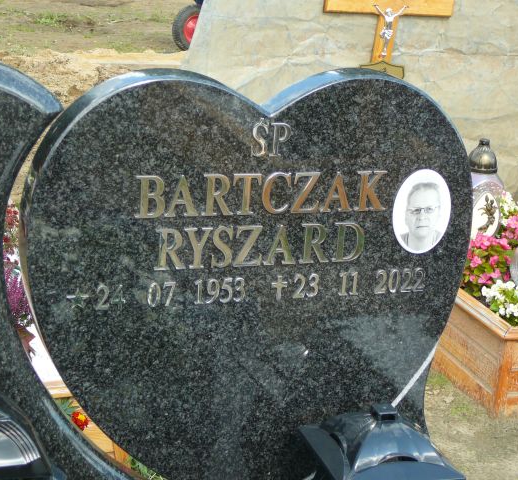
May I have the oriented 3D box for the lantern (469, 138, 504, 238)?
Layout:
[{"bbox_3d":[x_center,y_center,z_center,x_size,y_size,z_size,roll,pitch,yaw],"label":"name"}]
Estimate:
[{"bbox_3d":[0.659,-0.129,3.952,0.135,0.355,0.135,1,17,-11],"label":"lantern"}]

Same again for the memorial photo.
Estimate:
[{"bbox_3d":[0.275,-0.046,2.204,0.109,0.148,0.012,-2,18,-20],"label":"memorial photo"}]

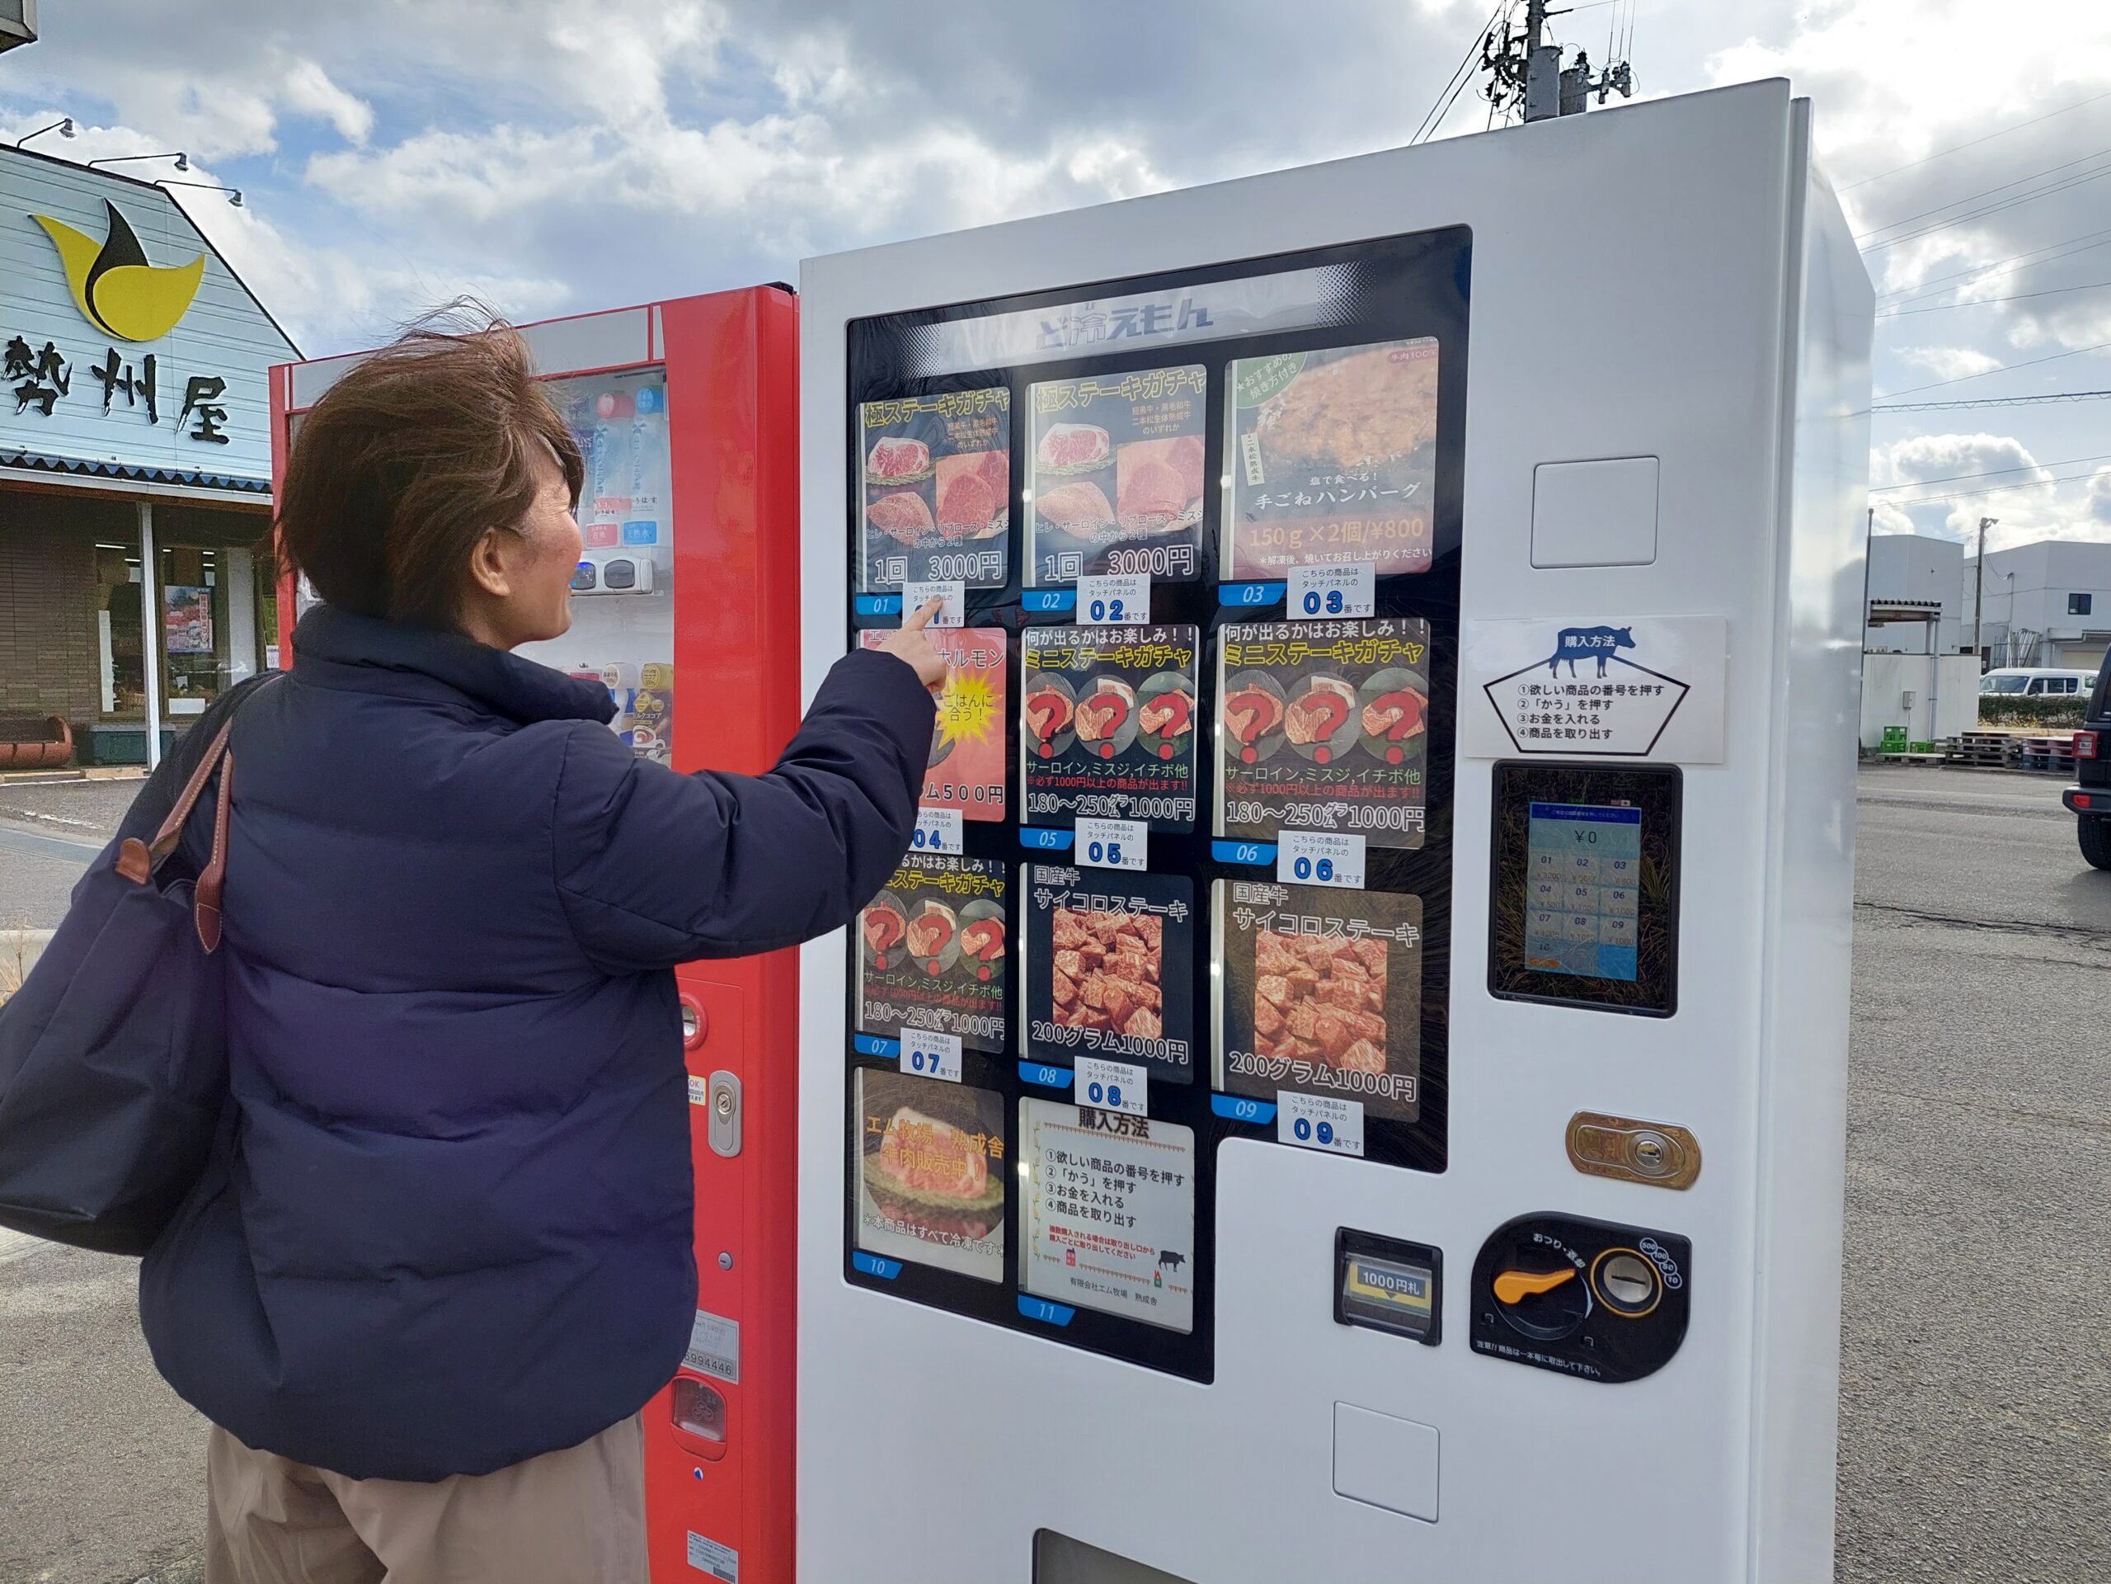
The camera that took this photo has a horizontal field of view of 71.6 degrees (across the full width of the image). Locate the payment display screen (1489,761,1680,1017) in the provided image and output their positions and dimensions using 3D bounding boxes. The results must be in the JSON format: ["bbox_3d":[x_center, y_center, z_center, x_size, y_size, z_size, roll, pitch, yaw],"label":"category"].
[{"bbox_3d":[0.464,0.082,1.285,0.159,0.215,0.020,2,4,30],"label":"payment display screen"}]

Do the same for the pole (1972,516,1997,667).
[{"bbox_3d":[33.506,-6.008,52.787,0.650,8.030,0.350,3,4,32],"label":"pole"}]

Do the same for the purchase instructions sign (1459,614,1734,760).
[{"bbox_3d":[0.465,-0.089,1.272,0.215,0.125,0.002,2,4,30],"label":"purchase instructions sign"}]

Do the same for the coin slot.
[{"bbox_3d":[0.500,0.428,1.278,0.058,0.058,0.015,2,4,30],"label":"coin slot"}]

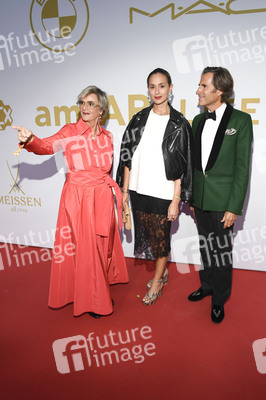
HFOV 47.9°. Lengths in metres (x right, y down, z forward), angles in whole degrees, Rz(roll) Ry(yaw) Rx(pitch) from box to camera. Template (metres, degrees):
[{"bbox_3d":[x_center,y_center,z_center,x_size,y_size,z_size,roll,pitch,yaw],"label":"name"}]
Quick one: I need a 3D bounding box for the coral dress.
[{"bbox_3d":[-0.383,0.126,2.307,0.680,1.440,0.520,-1,16,-2],"label":"coral dress"}]

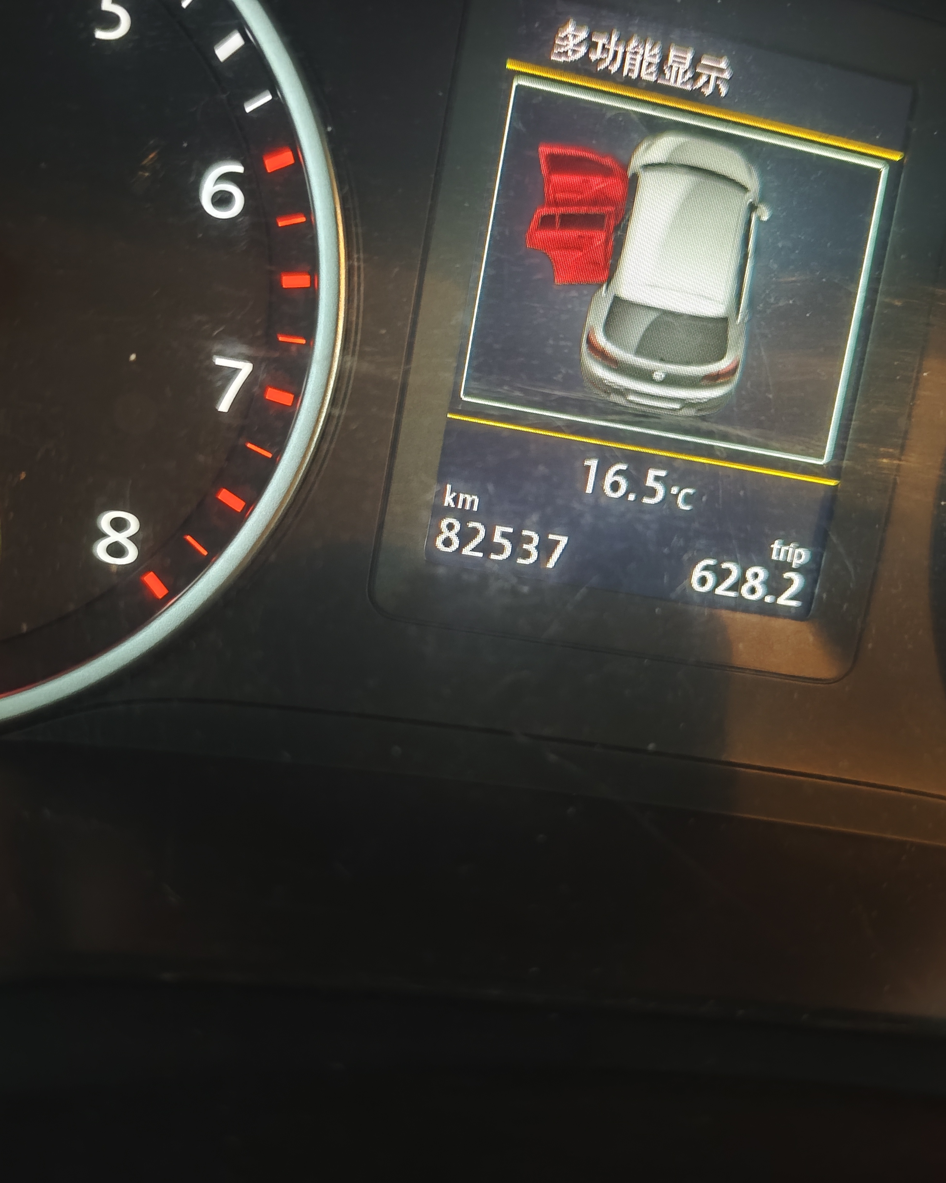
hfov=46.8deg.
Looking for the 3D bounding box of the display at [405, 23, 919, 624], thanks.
[{"bbox_3d":[0.025,-0.035,0.146,0.054,0.071,0.010,8,6,-10],"label":"display"}]

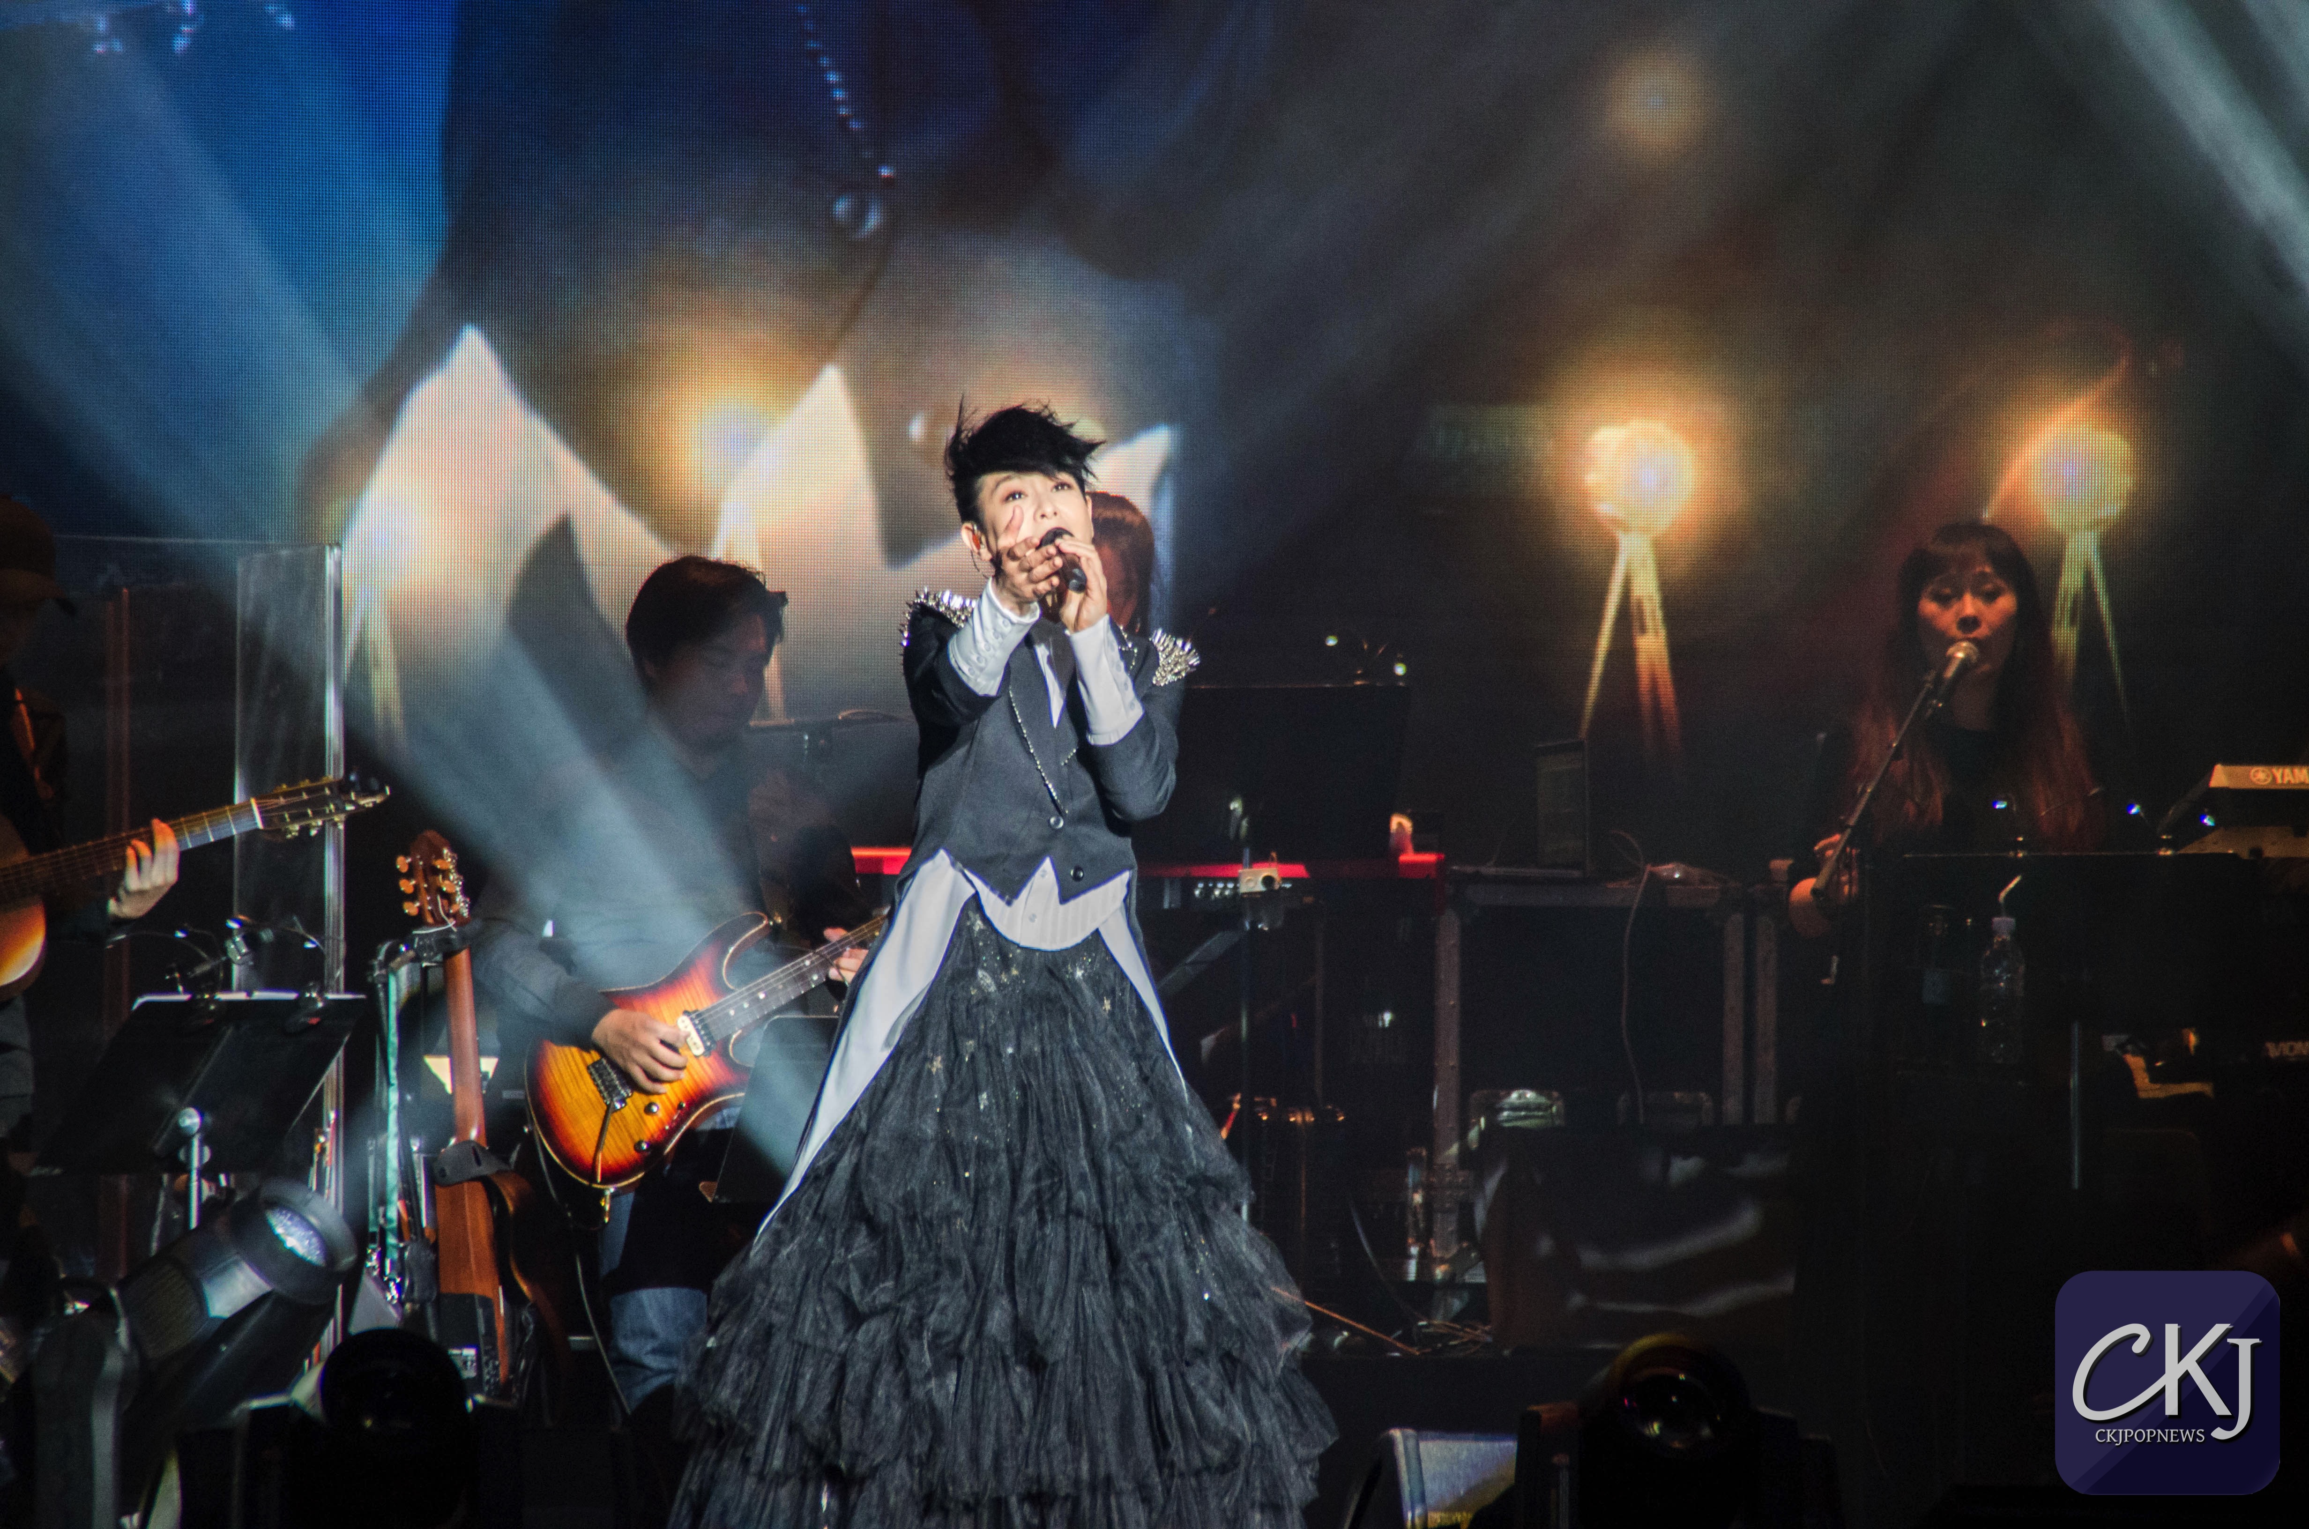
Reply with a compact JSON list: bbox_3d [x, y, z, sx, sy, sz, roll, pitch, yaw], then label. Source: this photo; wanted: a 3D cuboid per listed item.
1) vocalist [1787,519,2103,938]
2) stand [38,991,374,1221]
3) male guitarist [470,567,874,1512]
[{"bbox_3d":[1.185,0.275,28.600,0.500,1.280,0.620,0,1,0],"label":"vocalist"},{"bbox_3d":[-1.375,0.650,27.500,0.420,0.680,0.510,1,2,44],"label":"stand"},{"bbox_3d":[-0.695,0.370,27.500,0.620,1.340,0.720,-1,2,-27],"label":"male guitarist"}]

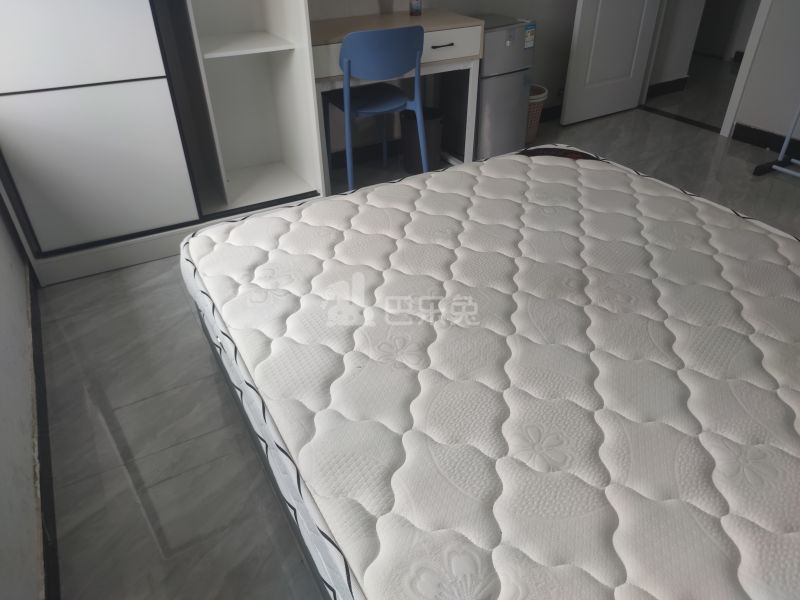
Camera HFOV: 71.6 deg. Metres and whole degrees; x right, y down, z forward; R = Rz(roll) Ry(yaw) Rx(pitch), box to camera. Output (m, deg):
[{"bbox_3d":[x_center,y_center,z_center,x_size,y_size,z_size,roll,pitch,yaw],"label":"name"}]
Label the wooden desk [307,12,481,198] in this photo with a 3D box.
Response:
[{"bbox_3d":[-0.123,-1.022,2.880,0.991,0.758,0.462,-20,39,-26],"label":"wooden desk"}]

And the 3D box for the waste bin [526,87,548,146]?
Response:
[{"bbox_3d":[0.776,-1.145,3.465,0.269,0.299,0.269,-18,38,-24],"label":"waste bin"}]

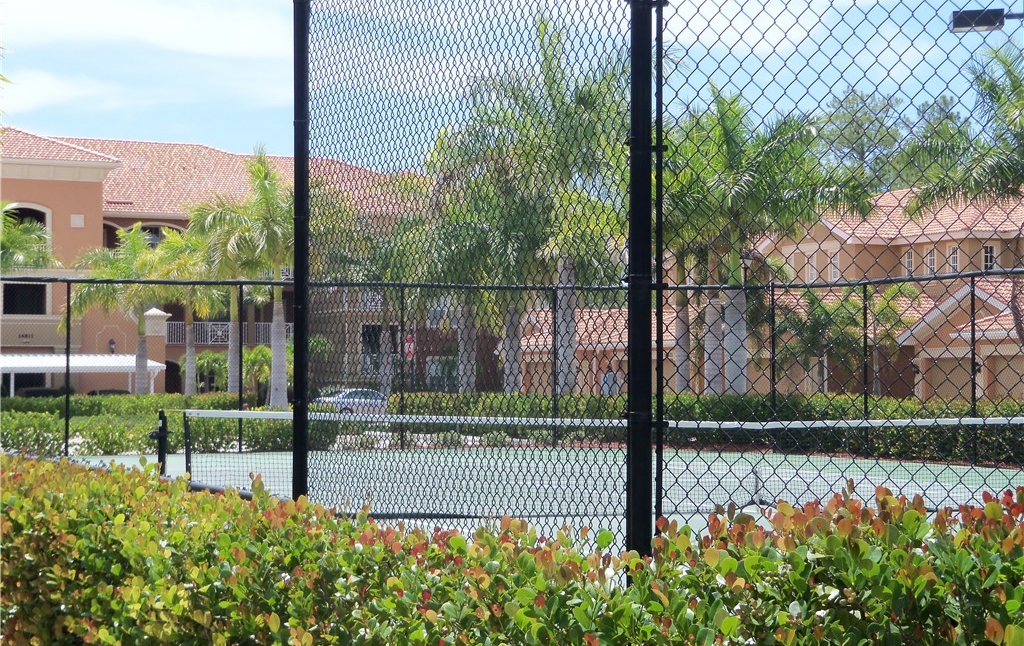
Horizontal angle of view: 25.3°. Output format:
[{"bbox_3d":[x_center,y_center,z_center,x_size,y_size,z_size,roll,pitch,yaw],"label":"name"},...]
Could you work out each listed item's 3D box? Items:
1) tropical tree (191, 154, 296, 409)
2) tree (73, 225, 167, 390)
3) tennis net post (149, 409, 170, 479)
[{"bbox_3d":[-7.467,-1.091,69.000,4.400,8.500,4.400,0,-1,0],"label":"tropical tree"},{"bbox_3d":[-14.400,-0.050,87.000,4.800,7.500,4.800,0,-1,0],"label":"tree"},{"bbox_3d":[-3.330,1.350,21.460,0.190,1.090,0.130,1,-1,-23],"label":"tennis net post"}]

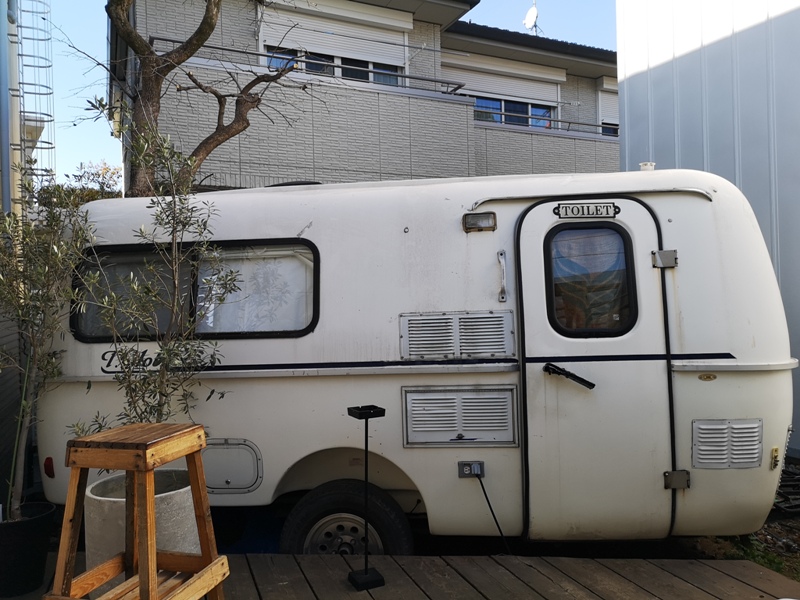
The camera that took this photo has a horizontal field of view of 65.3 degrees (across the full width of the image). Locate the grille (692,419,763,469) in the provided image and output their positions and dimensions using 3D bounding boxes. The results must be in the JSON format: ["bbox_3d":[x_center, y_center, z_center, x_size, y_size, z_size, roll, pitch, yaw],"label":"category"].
[{"bbox_3d":[1.437,0.631,2.739,0.294,0.211,0.025,-1,-1,6],"label":"grille"}]

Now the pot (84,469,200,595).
[{"bbox_3d":[-1.032,0.951,2.531,0.439,0.408,0.439,-1,0,0],"label":"pot"}]

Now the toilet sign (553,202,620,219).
[{"bbox_3d":[0.862,-0.411,2.877,0.297,0.067,0.015,-1,-6,6],"label":"toilet sign"}]

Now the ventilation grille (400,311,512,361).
[{"bbox_3d":[0.266,0.168,2.886,0.520,0.215,0.025,-1,-4,6],"label":"ventilation grille"}]

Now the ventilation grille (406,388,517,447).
[{"bbox_3d":[0.278,0.535,2.862,0.525,0.280,0.030,-1,-2,6],"label":"ventilation grille"}]

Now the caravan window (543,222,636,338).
[{"bbox_3d":[0.872,-0.090,2.845,0.398,0.523,0.040,-1,-4,6],"label":"caravan window"}]

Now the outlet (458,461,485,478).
[{"bbox_3d":[0.326,0.772,2.835,0.117,0.075,0.040,-1,0,5],"label":"outlet"}]

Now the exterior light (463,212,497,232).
[{"bbox_3d":[0.373,-0.360,2.902,0.155,0.089,0.060,-1,-5,5],"label":"exterior light"}]

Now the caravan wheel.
[{"bbox_3d":[-0.256,1.206,3.050,0.635,0.635,0.200,-1,0,5],"label":"caravan wheel"}]

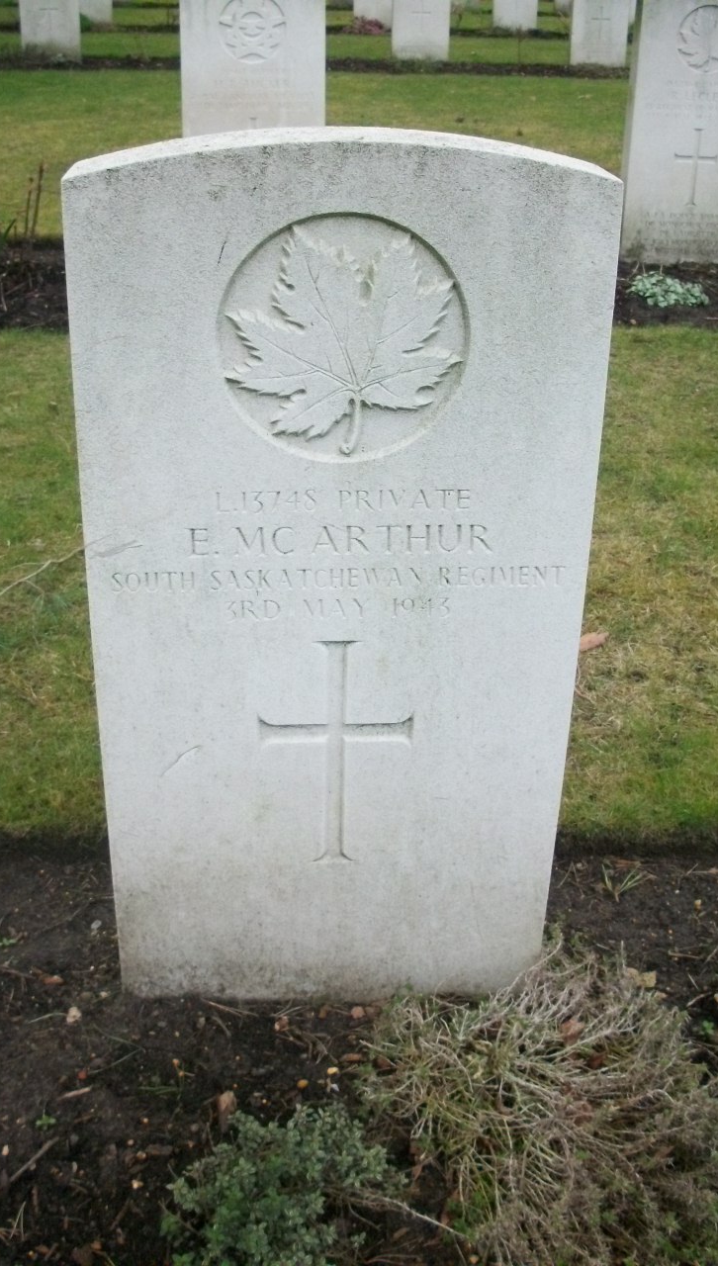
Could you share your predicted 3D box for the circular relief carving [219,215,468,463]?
[{"bbox_3d":[-0.011,-0.205,0.894,0.175,0.176,0.018,-1,27,-5],"label":"circular relief carving"}]

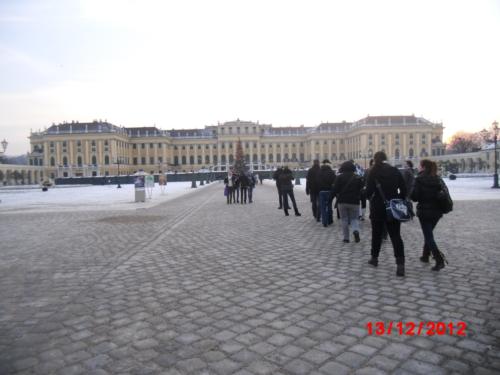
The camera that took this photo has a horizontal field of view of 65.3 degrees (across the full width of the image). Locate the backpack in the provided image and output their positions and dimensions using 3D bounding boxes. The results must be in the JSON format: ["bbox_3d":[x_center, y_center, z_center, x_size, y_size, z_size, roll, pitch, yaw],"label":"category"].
[{"bbox_3d":[2.900,0.149,5.800,0.170,0.450,0.300,0,2,30],"label":"backpack"}]

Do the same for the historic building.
[{"bbox_3d":[-5.815,-18.406,194.000,180.000,27.500,50.000,-1,2,1],"label":"historic building"}]

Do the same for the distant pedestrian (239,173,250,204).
[{"bbox_3d":[-0.276,-0.026,18.006,0.520,1.600,0.360,-2,2,0],"label":"distant pedestrian"}]

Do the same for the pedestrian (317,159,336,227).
[{"bbox_3d":[2.065,0.150,10.567,0.520,1.770,0.360,-2,2,-3],"label":"pedestrian"}]

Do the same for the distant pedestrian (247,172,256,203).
[{"bbox_3d":[0.080,-0.047,20.800,0.550,1.660,0.380,-1,2,-11],"label":"distant pedestrian"}]

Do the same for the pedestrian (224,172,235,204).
[{"bbox_3d":[-0.967,-0.002,18.223,0.480,1.570,0.340,-2,2,0],"label":"pedestrian"}]

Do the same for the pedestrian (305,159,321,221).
[{"bbox_3d":[1.890,0.096,11.664,0.500,1.790,0.360,-2,2,-3],"label":"pedestrian"}]

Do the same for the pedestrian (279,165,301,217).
[{"bbox_3d":[1.377,0.129,13.600,0.680,1.720,0.450,-1,2,6],"label":"pedestrian"}]

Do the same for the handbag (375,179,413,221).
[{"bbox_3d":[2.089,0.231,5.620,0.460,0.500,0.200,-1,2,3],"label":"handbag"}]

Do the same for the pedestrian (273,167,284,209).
[{"bbox_3d":[1.288,0.028,16.200,0.660,1.760,0.450,-1,2,-3],"label":"pedestrian"}]

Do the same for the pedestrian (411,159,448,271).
[{"bbox_3d":[2.756,0.398,5.934,0.500,1.640,0.420,-2,3,-20],"label":"pedestrian"}]

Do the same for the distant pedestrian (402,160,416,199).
[{"bbox_3d":[4.596,0.085,11.278,0.500,1.700,0.360,-3,3,-33],"label":"distant pedestrian"}]

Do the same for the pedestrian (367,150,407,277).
[{"bbox_3d":[2.002,0.354,5.720,0.560,1.760,0.550,-1,2,-9],"label":"pedestrian"}]

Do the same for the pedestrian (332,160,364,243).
[{"bbox_3d":[2.071,0.304,8.200,0.600,1.680,0.480,-1,2,-6],"label":"pedestrian"}]

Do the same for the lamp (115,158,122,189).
[{"bbox_3d":[-14.829,-1.814,43.919,0.800,3.700,0.650,-2,2,0],"label":"lamp"}]

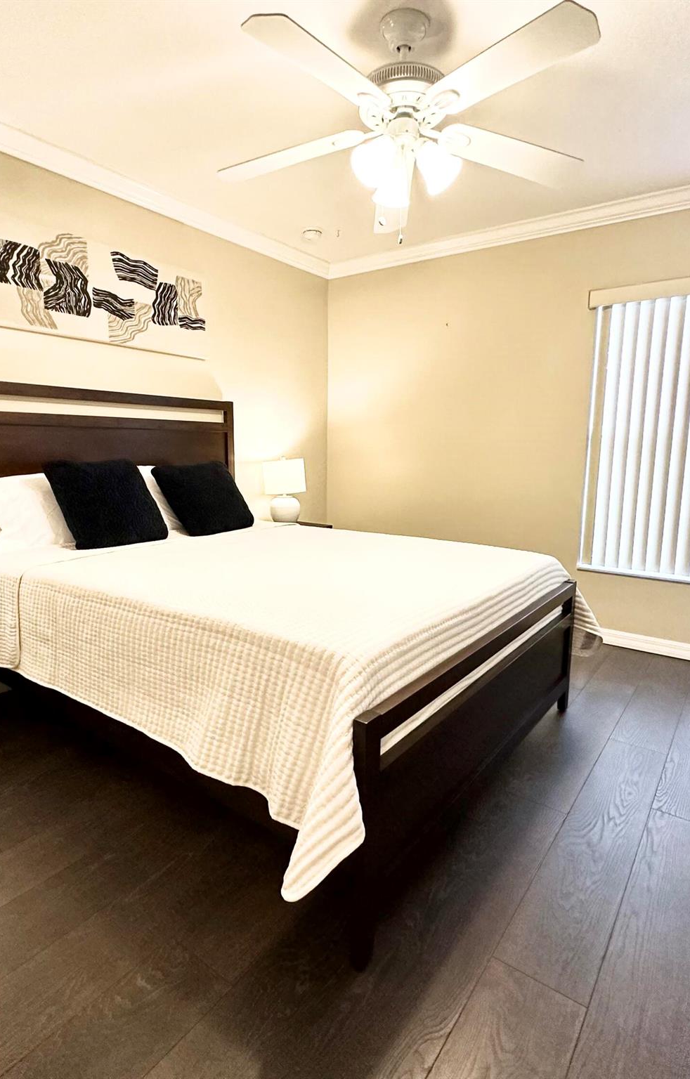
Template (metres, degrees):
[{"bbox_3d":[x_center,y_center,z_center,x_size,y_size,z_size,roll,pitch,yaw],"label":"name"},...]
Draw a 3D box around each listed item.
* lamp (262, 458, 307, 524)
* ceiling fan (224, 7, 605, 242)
[{"bbox_3d":[-0.412,-0.337,4.010,0.285,0.477,0.285,0,9,0],"label":"lamp"},{"bbox_3d":[0.172,-1.298,1.849,1.290,0.610,1.270,7,11,35],"label":"ceiling fan"}]

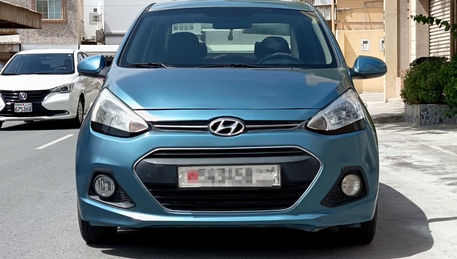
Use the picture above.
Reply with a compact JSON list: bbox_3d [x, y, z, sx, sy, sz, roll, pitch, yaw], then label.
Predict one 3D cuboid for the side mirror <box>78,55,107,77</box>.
[{"bbox_3d":[-0.890,-0.404,6.151,0.205,0.145,0.140,0,3,1],"label":"side mirror"}]

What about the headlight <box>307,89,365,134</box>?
[{"bbox_3d":[0.573,-0.093,5.104,0.350,0.250,0.460,0,3,1],"label":"headlight"}]

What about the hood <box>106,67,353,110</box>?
[{"bbox_3d":[0.001,-0.228,5.331,1.470,0.255,0.970,0,3,1],"label":"hood"}]

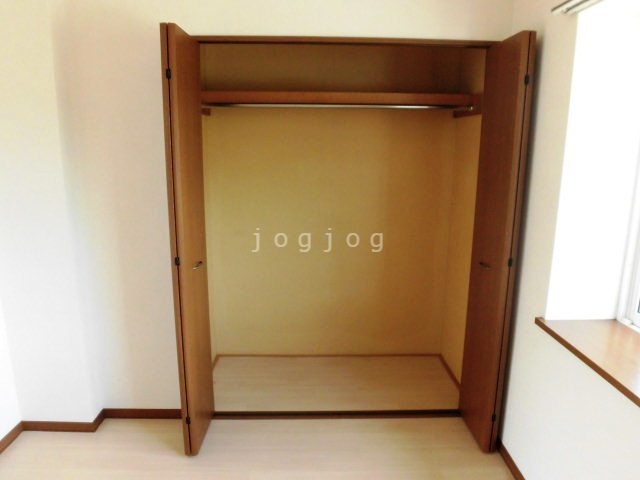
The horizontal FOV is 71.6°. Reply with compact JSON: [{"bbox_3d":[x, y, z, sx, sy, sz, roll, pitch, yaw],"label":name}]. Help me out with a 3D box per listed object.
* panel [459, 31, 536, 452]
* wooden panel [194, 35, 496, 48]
[{"bbox_3d":[0.848,0.064,2.193,0.066,1.975,0.350,0,11,-3],"label":"panel"},{"bbox_3d":[0.127,-0.949,2.146,1.500,0.033,0.060,0,11,-1],"label":"wooden panel"}]

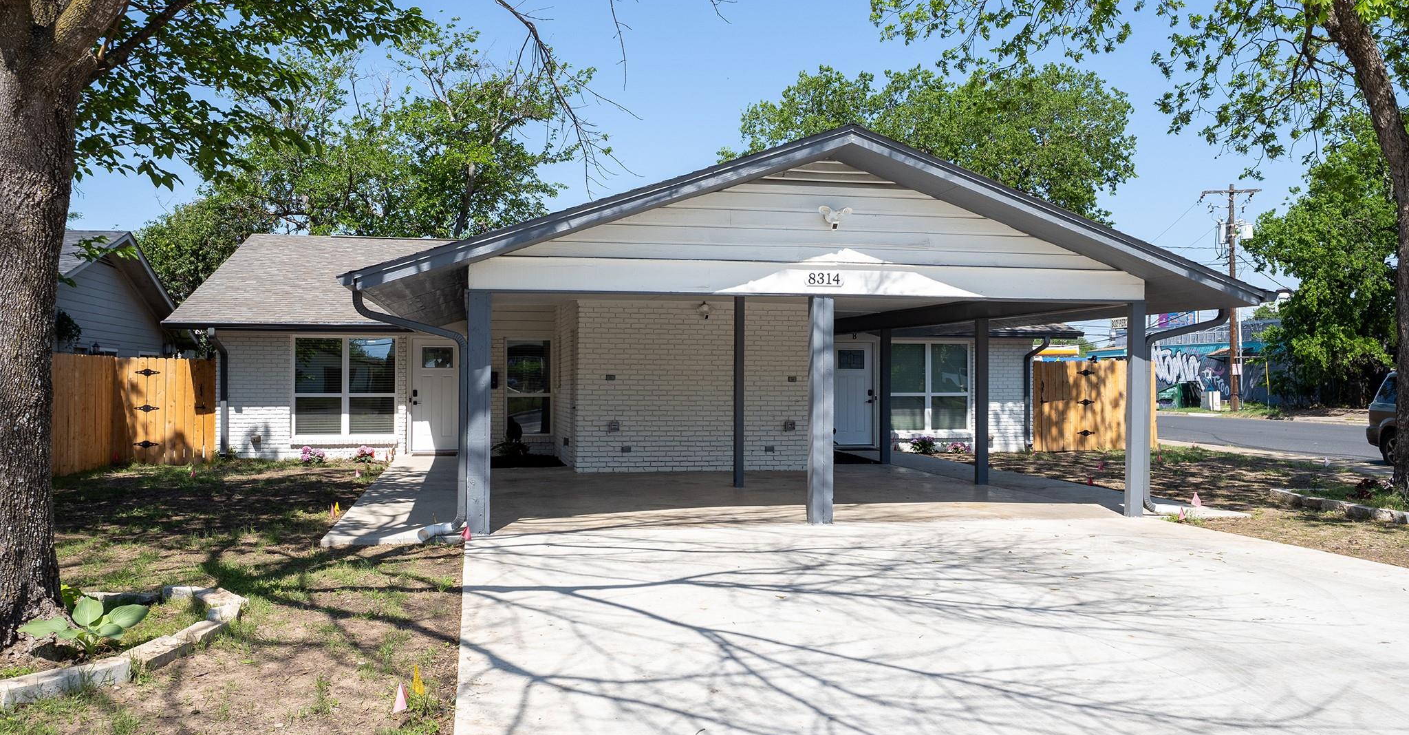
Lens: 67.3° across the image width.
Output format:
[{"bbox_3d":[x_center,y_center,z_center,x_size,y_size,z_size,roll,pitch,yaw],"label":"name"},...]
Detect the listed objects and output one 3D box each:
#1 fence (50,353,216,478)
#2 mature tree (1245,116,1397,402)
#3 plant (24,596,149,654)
[{"bbox_3d":[-9.168,0.724,17.022,1.800,1.880,3.050,0,-1,-12],"label":"fence"},{"bbox_3d":[28.321,-4.751,47.936,8.240,13.520,8.000,0,-1,-12],"label":"mature tree"},{"bbox_3d":[-3.349,1.400,5.721,0.640,0.300,0.520,0,-1,-12],"label":"plant"}]

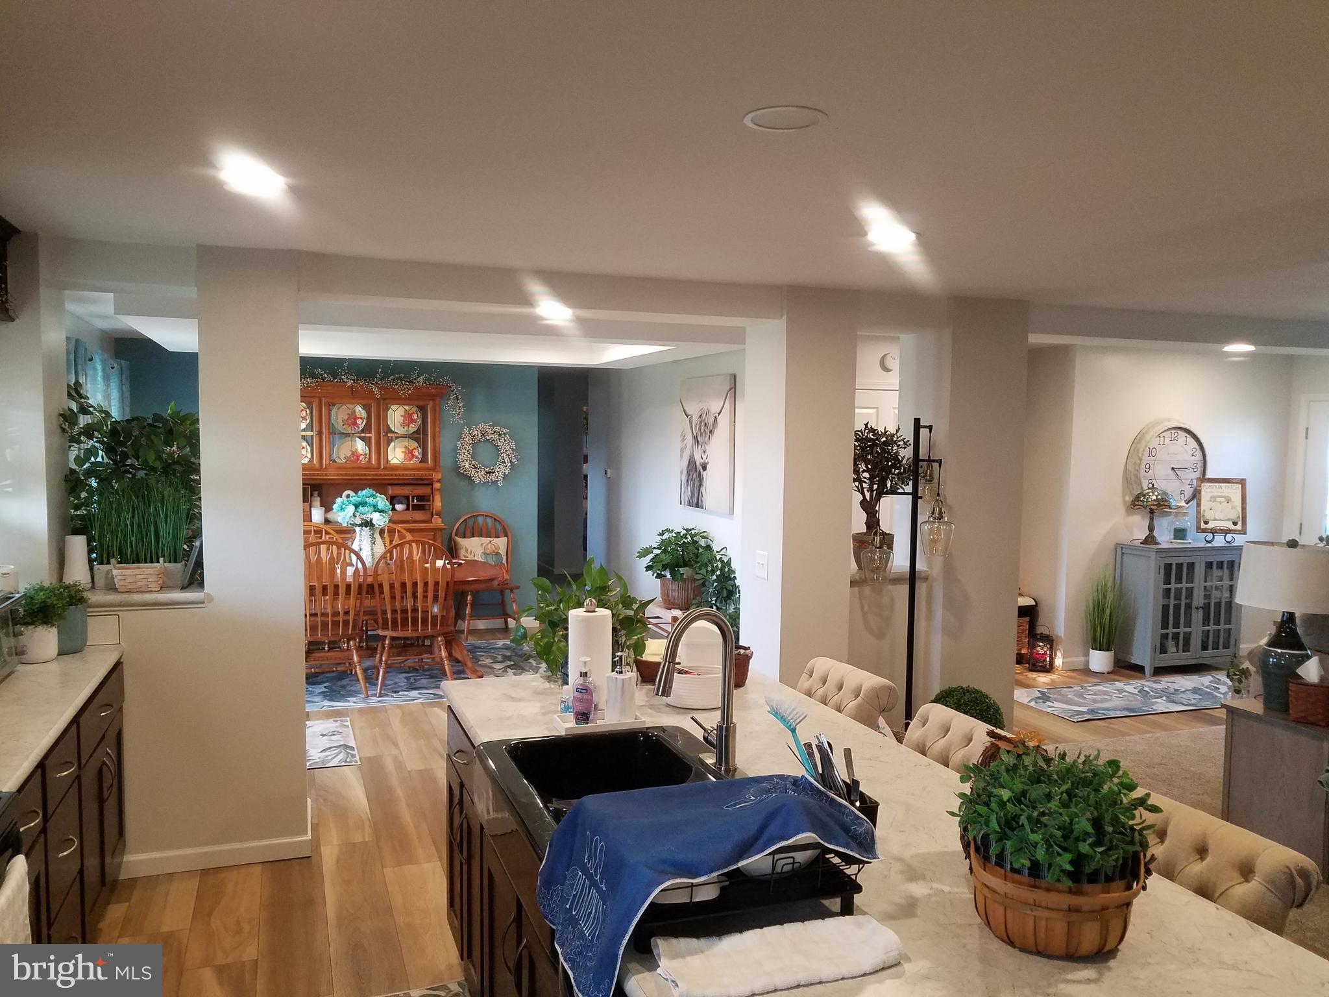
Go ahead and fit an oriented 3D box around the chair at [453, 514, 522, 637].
[{"bbox_3d":[-1.553,0.678,8.811,0.540,1.055,0.570,0,4,-17],"label":"chair"}]

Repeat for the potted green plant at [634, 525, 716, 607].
[{"bbox_3d":[0.123,0.474,7.229,0.560,0.600,0.520,-1,4,-20],"label":"potted green plant"}]

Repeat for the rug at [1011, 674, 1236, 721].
[{"bbox_3d":[3.430,1.338,6.857,2.180,0.012,0.750,0,4,-18],"label":"rug"}]

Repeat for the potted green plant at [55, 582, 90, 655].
[{"bbox_3d":[-2.194,0.439,3.686,0.140,0.265,0.135,-1,4,-20],"label":"potted green plant"}]

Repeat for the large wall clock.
[{"bbox_3d":[3.889,-0.228,7.682,0.765,0.765,0.085,-1,4,-20],"label":"large wall clock"}]

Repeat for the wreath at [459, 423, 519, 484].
[{"bbox_3d":[-1.519,-0.390,8.680,0.560,0.560,0.120,-1,4,-20],"label":"wreath"}]

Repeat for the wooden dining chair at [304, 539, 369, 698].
[{"bbox_3d":[-2.294,0.794,6.755,0.540,1.055,0.570,-1,4,-23],"label":"wooden dining chair"}]

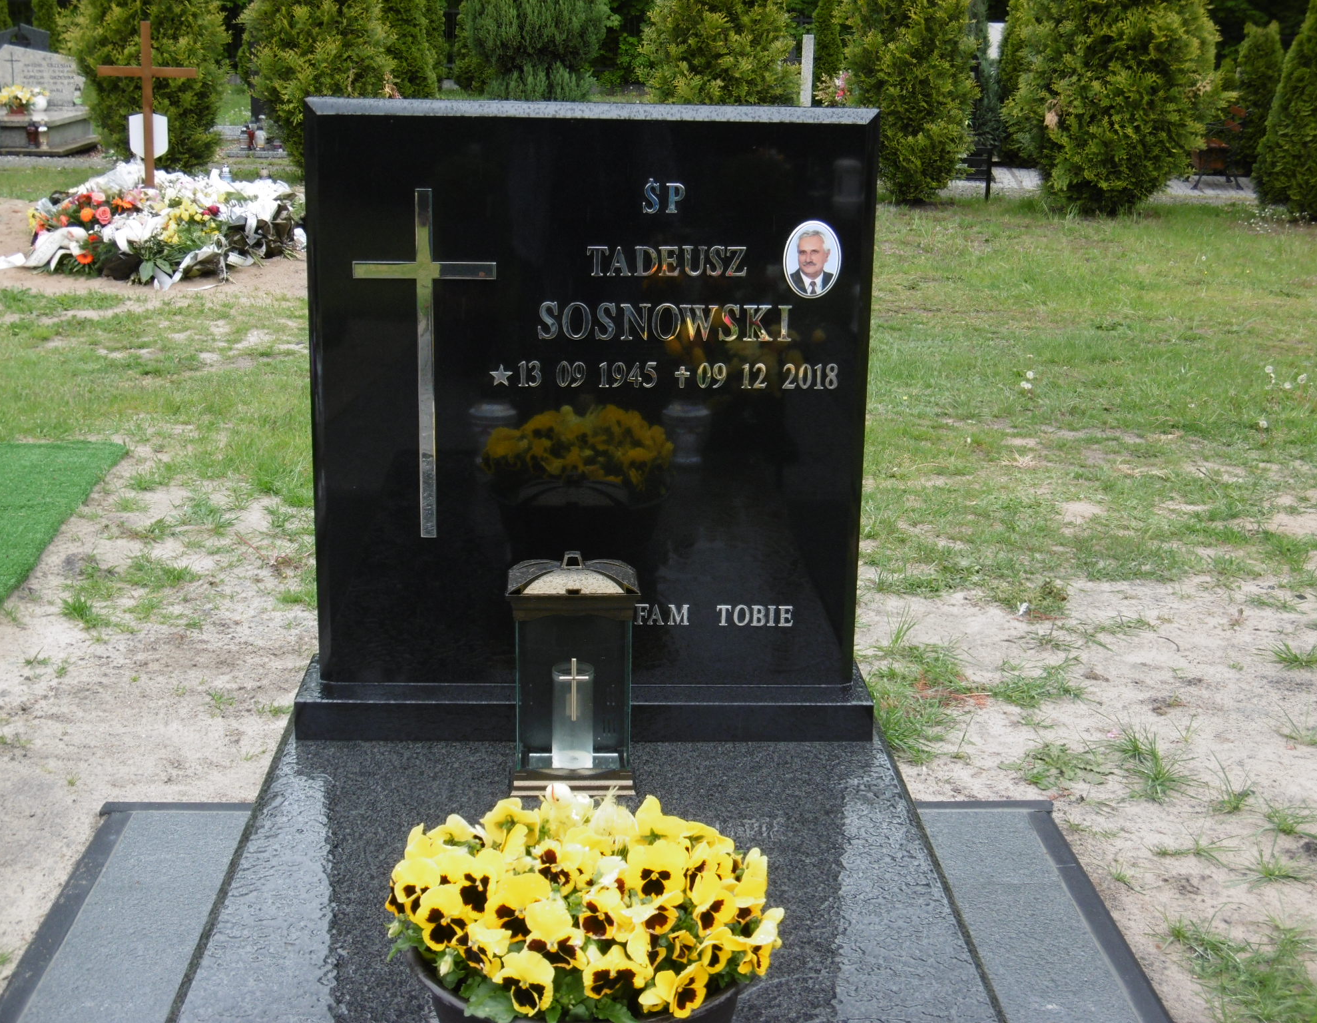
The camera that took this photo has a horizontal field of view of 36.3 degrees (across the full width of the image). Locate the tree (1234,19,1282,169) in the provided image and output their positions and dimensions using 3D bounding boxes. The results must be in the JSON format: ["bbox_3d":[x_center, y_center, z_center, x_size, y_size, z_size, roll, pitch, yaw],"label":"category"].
[{"bbox_3d":[5.828,-3.991,19.400,0.550,1.470,0.550,1,14,-3],"label":"tree"}]

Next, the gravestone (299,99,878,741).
[{"bbox_3d":[-0.099,-0.127,2.850,0.820,0.885,0.209,0,14,-3],"label":"gravestone"}]

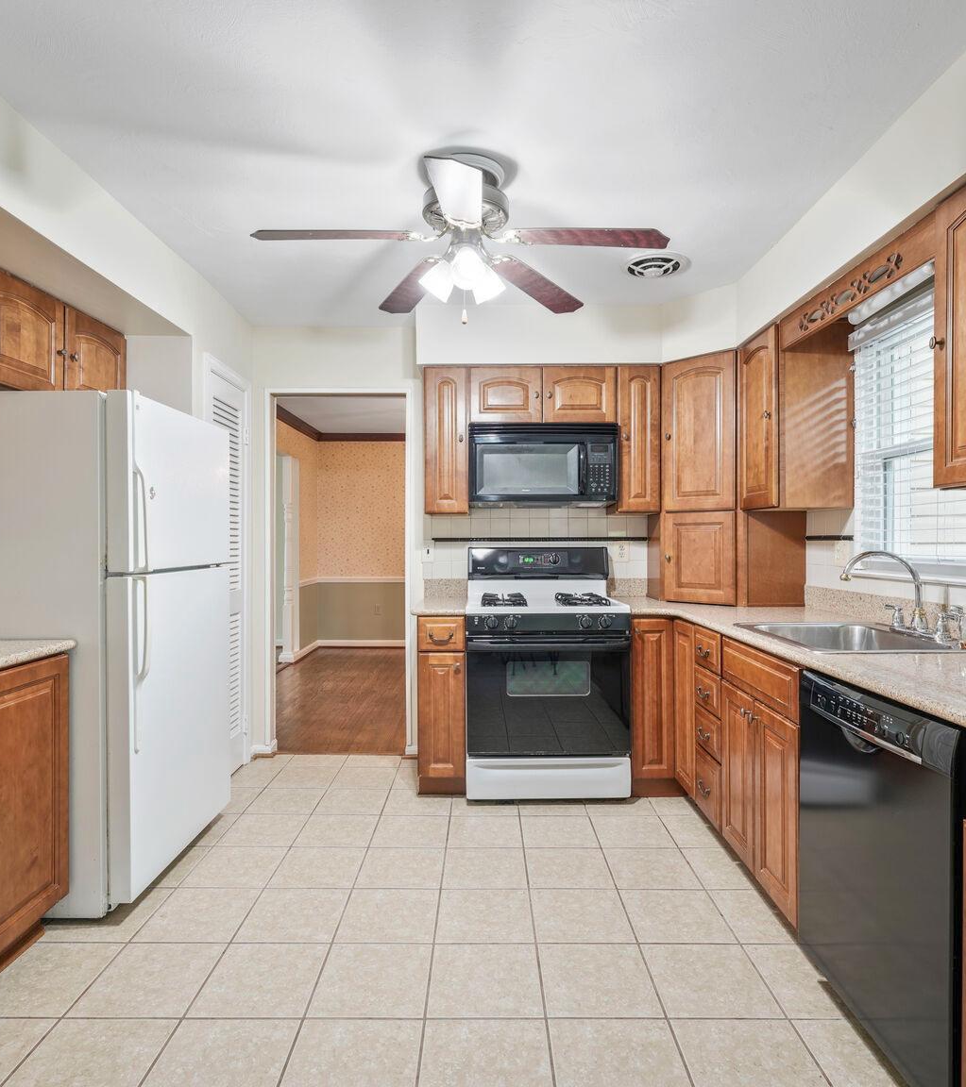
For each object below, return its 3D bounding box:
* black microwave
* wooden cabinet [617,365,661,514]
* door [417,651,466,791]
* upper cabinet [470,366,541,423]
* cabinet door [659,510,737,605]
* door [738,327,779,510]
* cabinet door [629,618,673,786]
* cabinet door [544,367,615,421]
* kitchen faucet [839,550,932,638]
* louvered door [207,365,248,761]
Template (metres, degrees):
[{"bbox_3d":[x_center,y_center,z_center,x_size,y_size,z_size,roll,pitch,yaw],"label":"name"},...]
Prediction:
[{"bbox_3d":[0.309,-0.412,3.405,0.757,0.404,0.385,0,0,0],"label":"black microwave"},{"bbox_3d":[0.804,-0.538,3.430,0.240,0.760,0.330,0,0,0],"label":"wooden cabinet"},{"bbox_3d":[-0.191,0.822,3.010,0.222,0.620,0.030,0,0,0],"label":"door"},{"bbox_3d":[0.119,-0.766,3.431,0.377,0.303,0.330,0,0,0],"label":"upper cabinet"},{"bbox_3d":[1.062,0.072,3.104,0.024,0.435,0.363,0,1,-45],"label":"cabinet door"},{"bbox_3d":[1.202,-0.526,2.740,0.024,0.747,0.348,0,0,0],"label":"door"},{"bbox_3d":[0.787,0.724,2.962,0.192,0.742,0.024,0,0,0],"label":"cabinet door"},{"bbox_3d":[0.496,-0.757,3.250,0.370,0.287,0.030,0,0,0],"label":"cabinet door"},{"bbox_3d":[1.319,0.165,2.077,0.294,0.277,0.260,0,0,0],"label":"kitchen faucet"},{"bbox_3d":[-1.318,0.192,3.275,0.035,2.035,0.480,0,0,0],"label":"louvered door"}]

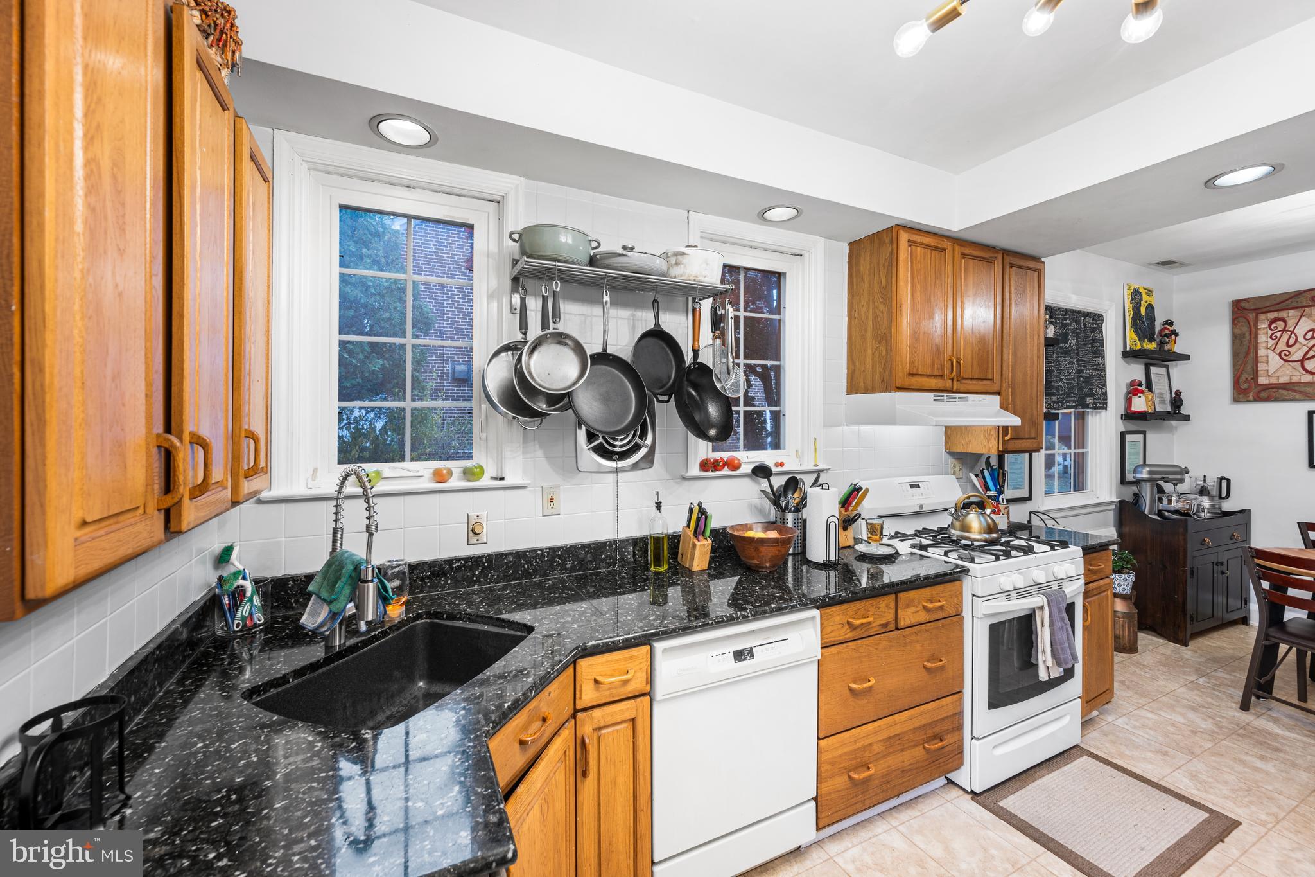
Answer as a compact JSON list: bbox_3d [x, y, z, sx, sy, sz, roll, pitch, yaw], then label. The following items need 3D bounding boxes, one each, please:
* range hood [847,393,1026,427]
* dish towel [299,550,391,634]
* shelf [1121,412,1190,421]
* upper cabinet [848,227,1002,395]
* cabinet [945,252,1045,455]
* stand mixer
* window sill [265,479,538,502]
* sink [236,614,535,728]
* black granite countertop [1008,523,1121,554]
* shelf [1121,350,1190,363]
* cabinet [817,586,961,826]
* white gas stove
[{"bbox_3d":[1.383,-0.139,2.505,0.770,0.152,0.435,0,1,-25],"label":"range hood"},{"bbox_3d":[-0.774,0.375,1.270,0.195,0.190,0.130,-1,1,-31],"label":"dish towel"},{"bbox_3d":[3.765,-0.155,3.860,0.640,0.042,0.150,-1,1,-26],"label":"shelf"},{"bbox_3d":[1.354,-0.588,2.558,0.770,0.743,0.300,0,1,-25],"label":"upper cabinet"},{"bbox_3d":[1.881,-0.448,2.858,0.375,1.040,0.305,-1,1,-26],"label":"cabinet"},{"bbox_3d":[3.604,0.385,3.650,0.345,0.405,0.250,0,1,15],"label":"stand mixer"},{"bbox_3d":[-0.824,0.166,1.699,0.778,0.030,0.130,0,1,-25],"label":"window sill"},{"bbox_3d":[-0.601,0.661,1.257,0.469,0.210,0.588,0,1,18],"label":"sink"},{"bbox_3d":[1.982,0.521,2.739,0.380,0.034,0.630,-1,1,-26],"label":"black granite countertop"},{"bbox_3d":[3.777,-0.617,3.859,0.630,0.042,0.150,-1,1,-26],"label":"shelf"},{"bbox_3d":[0.762,0.943,2.157,0.760,0.785,0.570,0,1,-25],"label":"cabinet"},{"bbox_3d":[1.499,0.819,2.450,0.765,1.203,0.645,0,1,-25],"label":"white gas stove"}]

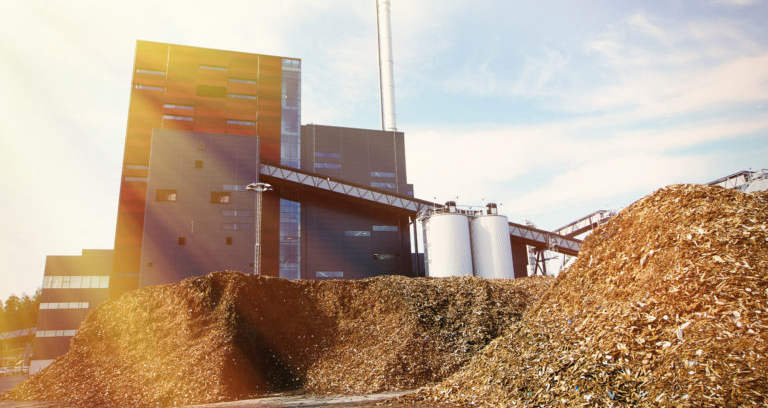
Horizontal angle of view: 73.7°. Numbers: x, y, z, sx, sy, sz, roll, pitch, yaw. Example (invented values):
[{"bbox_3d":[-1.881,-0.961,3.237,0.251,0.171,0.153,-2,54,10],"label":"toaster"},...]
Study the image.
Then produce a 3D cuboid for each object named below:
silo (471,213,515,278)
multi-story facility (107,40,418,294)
[{"bbox_3d":[15.311,11.132,69.930,5.450,18.471,5.450,2,-17,-16],"label":"silo"},{"bbox_3d":[-19.042,1.491,88.308,44.432,49.947,30.000,2,-17,-16],"label":"multi-story facility"}]

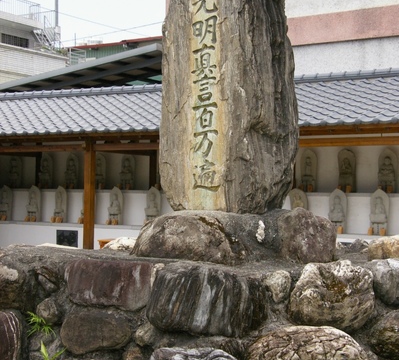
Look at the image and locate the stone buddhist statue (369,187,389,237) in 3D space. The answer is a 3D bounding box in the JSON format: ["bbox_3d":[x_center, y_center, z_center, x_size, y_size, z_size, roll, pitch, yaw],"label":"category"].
[{"bbox_3d":[2.514,0.457,12.094,0.250,0.650,0.160,0,0,30],"label":"stone buddhist statue"}]

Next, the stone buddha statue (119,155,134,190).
[{"bbox_3d":[-1.237,-0.137,14.881,0.250,0.620,0.160,0,0,30],"label":"stone buddha statue"}]

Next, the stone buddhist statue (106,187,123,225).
[{"bbox_3d":[-1.401,0.429,14.405,0.250,0.630,0.160,0,0,30],"label":"stone buddhist statue"}]

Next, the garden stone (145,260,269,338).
[{"bbox_3d":[0.045,0.664,4.850,0.670,0.420,0.420,0,0,0],"label":"garden stone"}]

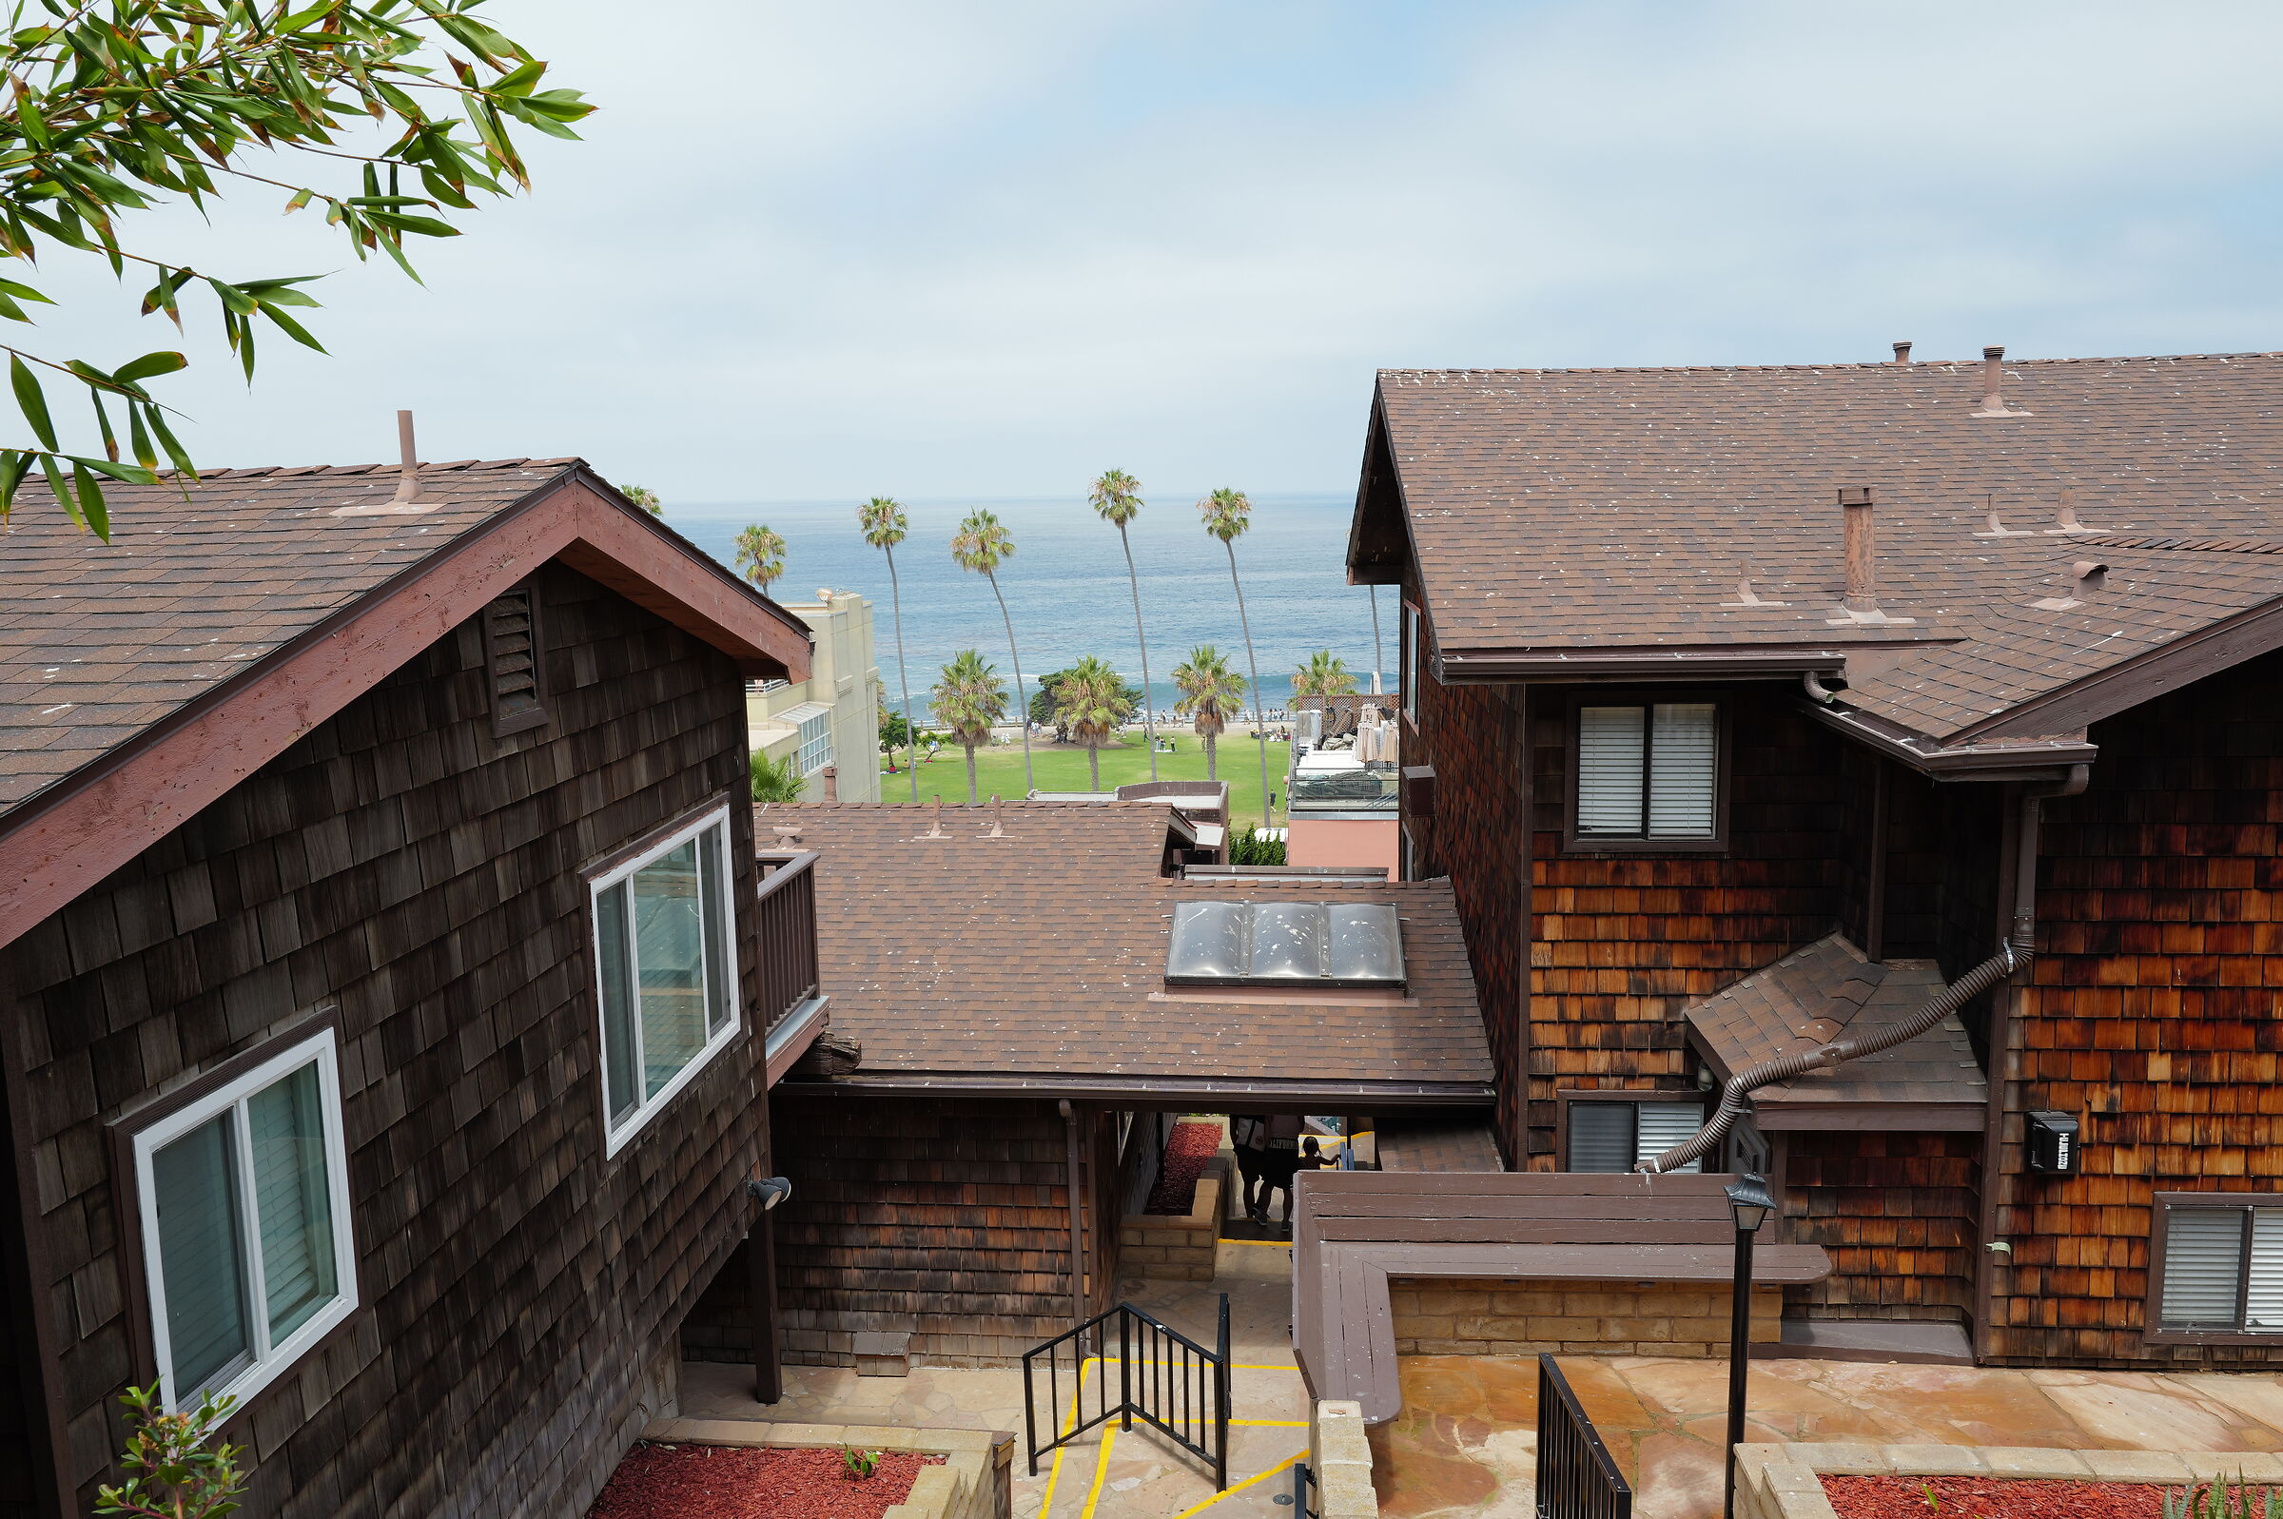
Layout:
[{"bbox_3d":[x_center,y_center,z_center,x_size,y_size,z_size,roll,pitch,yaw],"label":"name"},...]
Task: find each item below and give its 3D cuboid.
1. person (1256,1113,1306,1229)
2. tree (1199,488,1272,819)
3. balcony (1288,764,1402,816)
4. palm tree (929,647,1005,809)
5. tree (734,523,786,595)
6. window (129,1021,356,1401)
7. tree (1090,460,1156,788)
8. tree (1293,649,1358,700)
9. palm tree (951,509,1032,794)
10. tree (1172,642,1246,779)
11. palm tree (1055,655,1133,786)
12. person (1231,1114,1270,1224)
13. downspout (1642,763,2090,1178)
[{"bbox_3d":[1.429,3.971,18.011,0.500,1.720,0.480,0,9,5],"label":"person"},{"bbox_3d":[7.026,-6.901,132.034,5.412,26.350,4.300,-1,9,0],"label":"tree"},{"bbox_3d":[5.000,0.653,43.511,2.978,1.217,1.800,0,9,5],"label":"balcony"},{"bbox_3d":[-12.907,-0.874,132.903,5.544,14.705,5.400,-1,9,0],"label":"palm tree"},{"bbox_3d":[-27.223,-5.235,128.627,3.685,23.434,4.000,-1,9,0],"label":"tree"},{"bbox_3d":[-3.370,1.780,6.722,0.100,1.210,1.230,0,9,5],"label":"window"},{"bbox_3d":[-1.135,-7.363,128.361,4.630,26.957,4.300,-1,9,0],"label":"tree"},{"bbox_3d":[13.743,-1.078,132.923,5.016,14.435,5.000,-1,9,0],"label":"tree"},{"bbox_3d":[-10.727,-5.861,128.569,5.514,24.205,4.800,-1,9,0],"label":"palm tree"},{"bbox_3d":[5.055,-1.141,132.903,5.412,14.700,5.200,-1,9,0],"label":"tree"},{"bbox_3d":[-3.256,-0.775,129.364,5.699,13.692,5.600,-1,9,0],"label":"palm tree"},{"bbox_3d":[1.042,3.669,16.847,0.500,1.680,0.380,-1,9,0],"label":"person"},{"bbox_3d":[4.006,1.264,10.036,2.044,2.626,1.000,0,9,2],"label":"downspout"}]

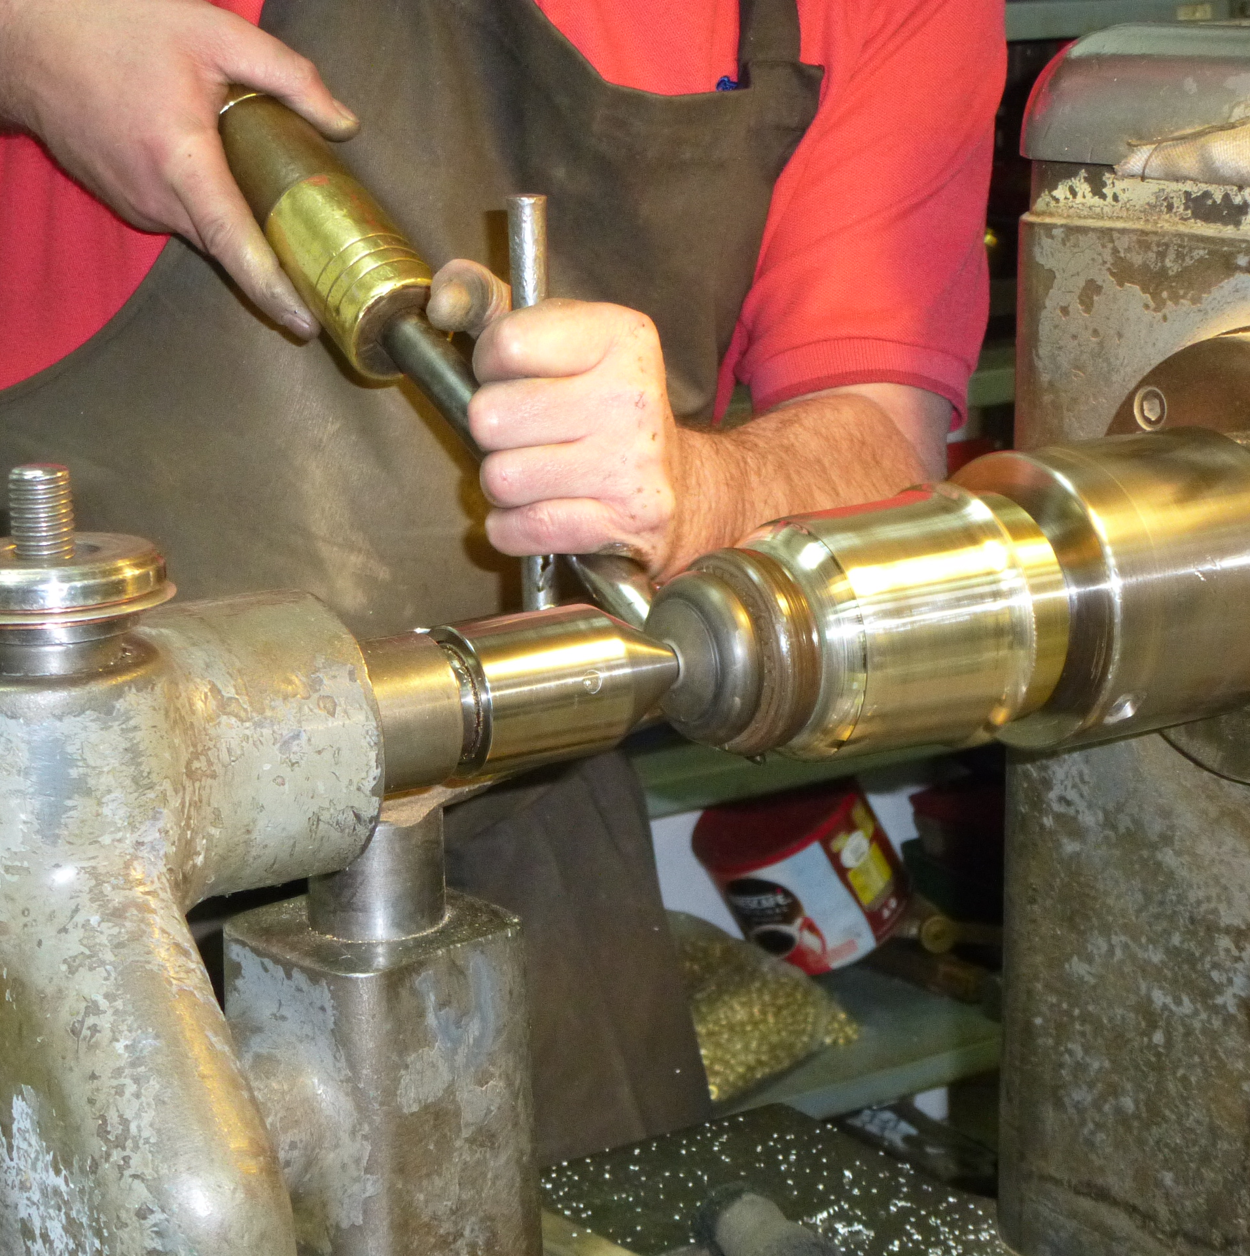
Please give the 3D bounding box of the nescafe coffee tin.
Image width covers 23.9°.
[{"bbox_3d":[0.156,0.208,2.604,0.155,0.128,0.155,-22,27,12],"label":"nescafe coffee tin"}]

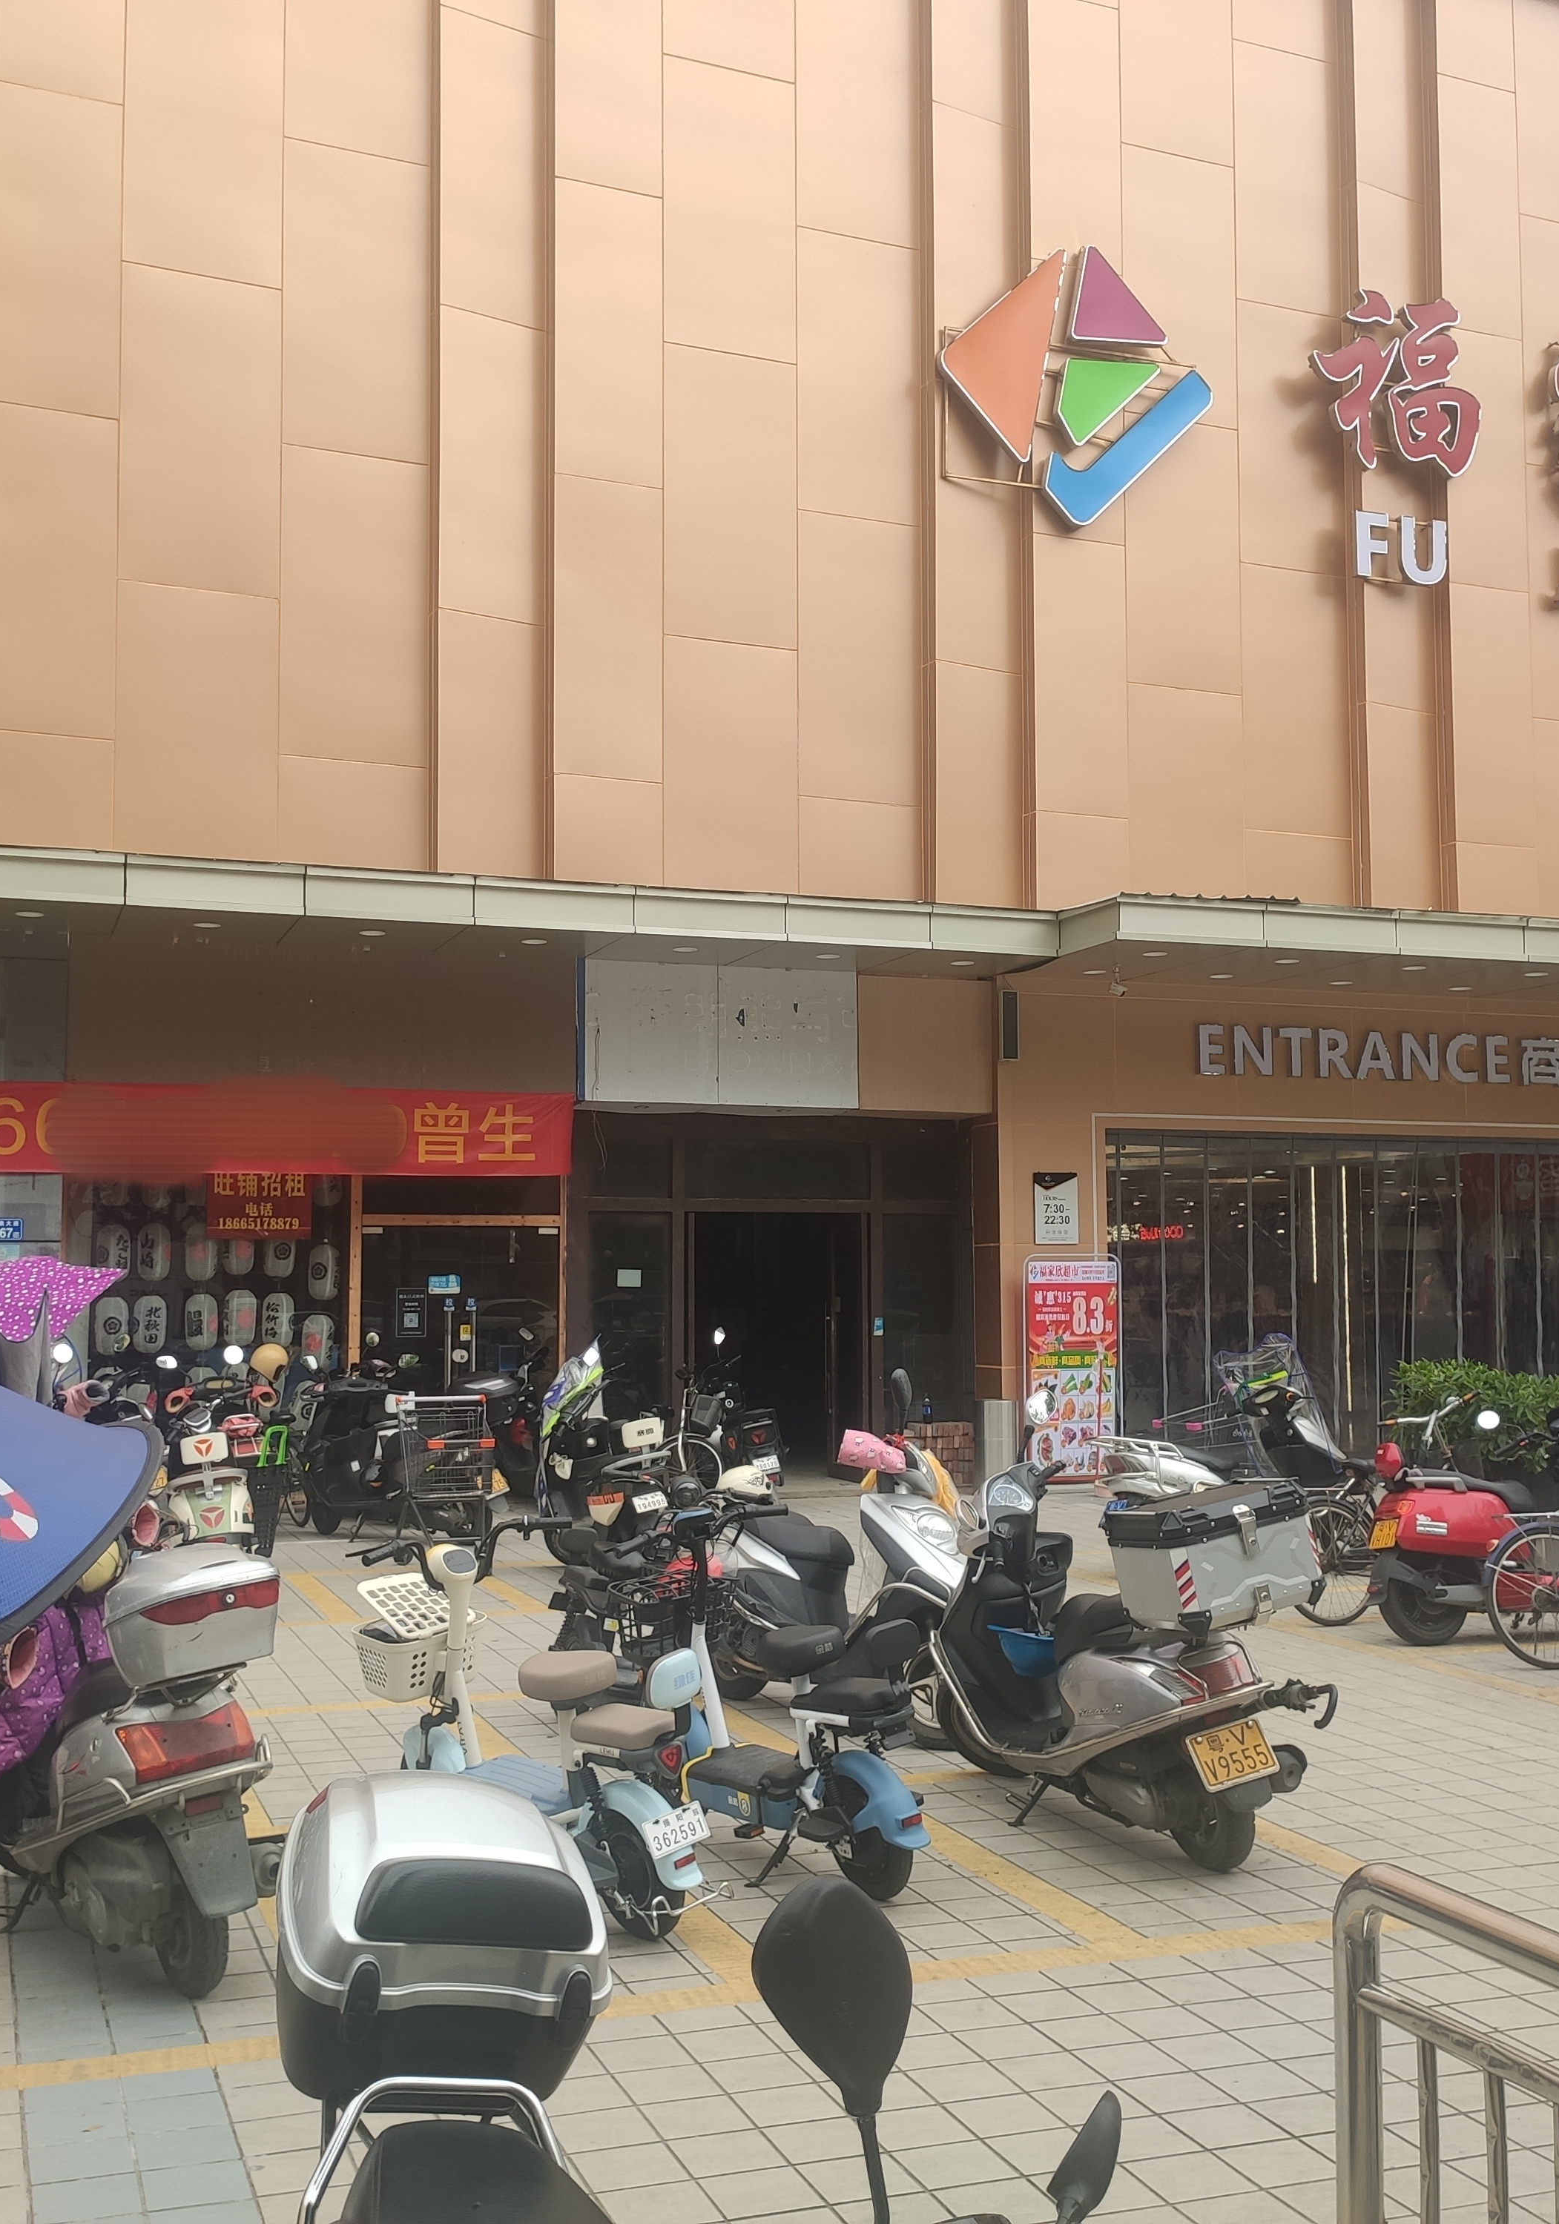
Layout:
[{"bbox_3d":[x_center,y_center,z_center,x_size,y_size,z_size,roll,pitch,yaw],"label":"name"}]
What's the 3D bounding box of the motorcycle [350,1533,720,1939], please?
[{"bbox_3d":[-0.638,1.634,6.123,0.660,1.030,1.500,3,-5,-33],"label":"motorcycle"}]

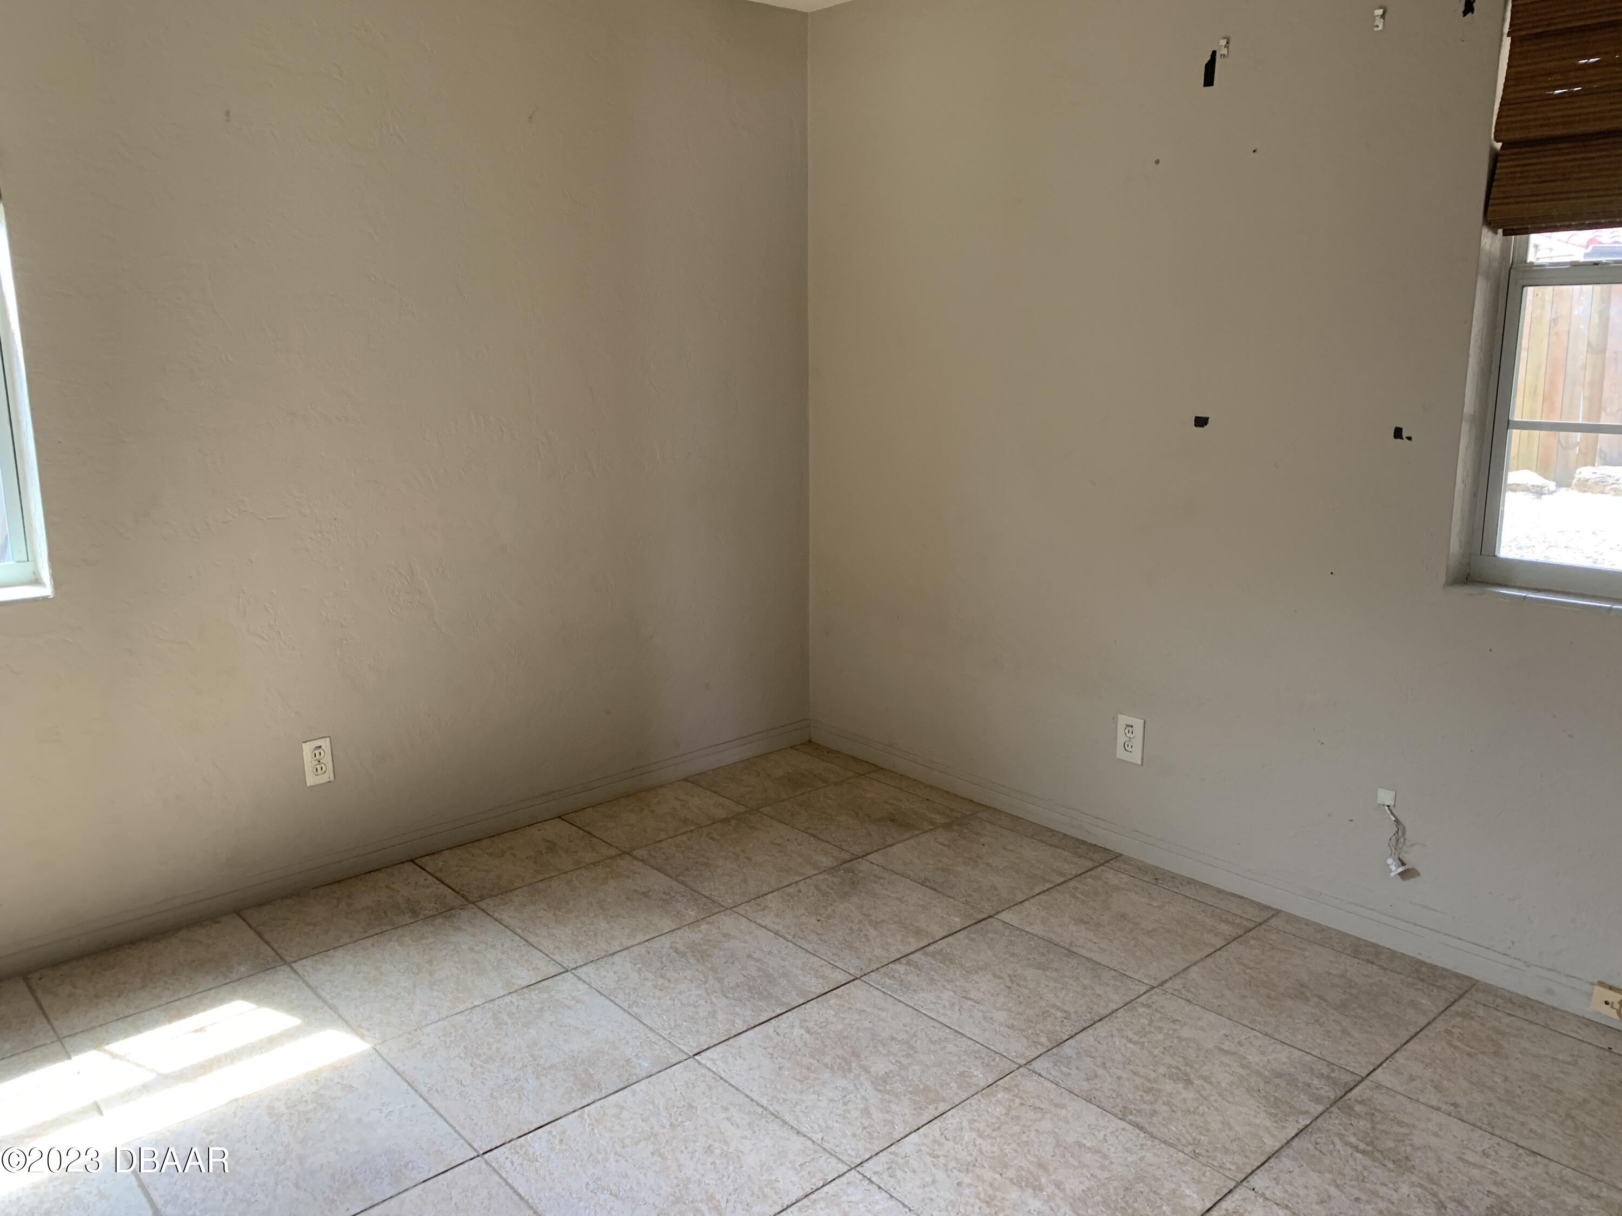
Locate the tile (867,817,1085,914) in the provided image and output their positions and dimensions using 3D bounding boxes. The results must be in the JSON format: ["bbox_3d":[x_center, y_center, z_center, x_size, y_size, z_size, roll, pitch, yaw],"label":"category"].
[{"bbox_3d":[0.462,0.691,3.306,0.450,0.010,0.460,-11,16,-41],"label":"tile"}]

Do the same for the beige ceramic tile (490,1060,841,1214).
[{"bbox_3d":[-0.249,0.950,2.074,0.451,0.010,0.451,-10,16,-41],"label":"beige ceramic tile"}]

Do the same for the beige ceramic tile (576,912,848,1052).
[{"bbox_3d":[-0.215,0.818,2.701,0.451,0.010,0.451,-10,16,-41],"label":"beige ceramic tile"}]

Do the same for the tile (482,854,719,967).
[{"bbox_3d":[-0.526,0.749,3.045,0.451,0.010,0.455,-11,16,-41],"label":"tile"}]

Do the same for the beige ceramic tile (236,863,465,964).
[{"bbox_3d":[-1.131,0.750,3.028,0.451,0.010,0.350,-10,16,-41],"label":"beige ceramic tile"}]

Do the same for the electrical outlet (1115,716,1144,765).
[{"bbox_3d":[0.858,0.354,3.273,0.007,0.122,0.078,-10,16,-41],"label":"electrical outlet"}]

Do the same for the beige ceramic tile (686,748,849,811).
[{"bbox_3d":[-0.117,0.556,3.938,0.450,0.010,0.351,-11,16,-41],"label":"beige ceramic tile"}]

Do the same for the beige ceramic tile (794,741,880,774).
[{"bbox_3d":[0.087,0.514,4.139,0.083,0.010,0.377,-10,16,-41],"label":"beige ceramic tile"}]

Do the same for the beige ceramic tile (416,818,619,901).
[{"bbox_3d":[-0.797,0.686,3.341,0.451,0.010,0.351,-11,16,-41],"label":"beige ceramic tile"}]

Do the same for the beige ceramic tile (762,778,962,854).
[{"bbox_3d":[0.154,0.619,3.642,0.450,0.010,0.455,-11,16,-41],"label":"beige ceramic tile"}]

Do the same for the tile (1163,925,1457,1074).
[{"bbox_3d":[1.071,0.832,2.627,0.451,0.010,0.451,-10,16,-41],"label":"tile"}]

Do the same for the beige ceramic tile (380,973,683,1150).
[{"bbox_3d":[-0.555,0.885,2.413,0.449,0.010,0.460,-11,16,-41],"label":"beige ceramic tile"}]

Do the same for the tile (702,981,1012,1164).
[{"bbox_3d":[0.090,0.892,2.375,0.451,0.010,0.452,-11,16,-41],"label":"tile"}]

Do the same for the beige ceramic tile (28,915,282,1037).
[{"bbox_3d":[-1.460,0.814,2.723,0.451,0.010,0.341,-10,16,-41],"label":"beige ceramic tile"}]

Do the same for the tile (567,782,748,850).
[{"bbox_3d":[-0.451,0.620,3.639,0.451,0.010,0.357,-10,16,-41],"label":"tile"}]

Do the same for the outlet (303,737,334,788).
[{"bbox_3d":[-1.251,0.393,3.101,0.071,0.117,0.008,-11,16,-41],"label":"outlet"}]

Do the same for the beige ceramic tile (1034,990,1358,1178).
[{"bbox_3d":[0.731,0.894,2.334,0.451,0.010,0.451,-10,16,-41],"label":"beige ceramic tile"}]

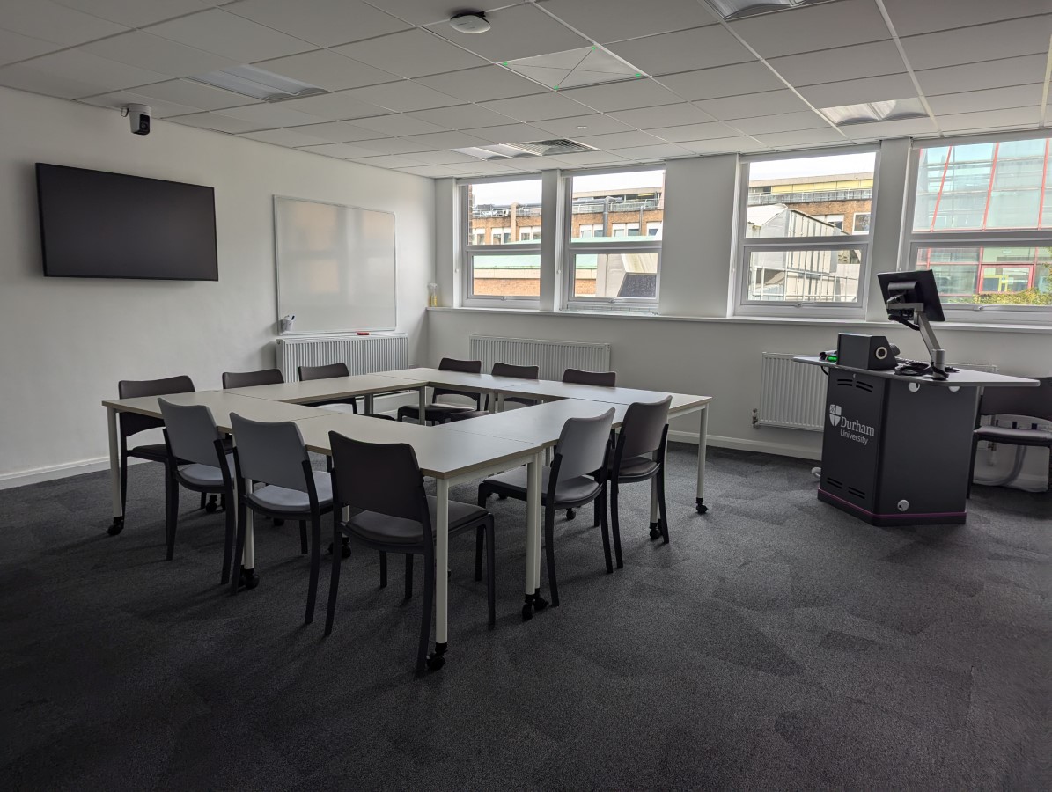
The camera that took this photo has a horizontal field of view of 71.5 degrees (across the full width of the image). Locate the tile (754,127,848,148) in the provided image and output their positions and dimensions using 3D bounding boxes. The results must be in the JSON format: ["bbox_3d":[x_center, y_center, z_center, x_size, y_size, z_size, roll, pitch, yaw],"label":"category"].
[{"bbox_3d":[2.053,-1.952,5.544,0.600,0.020,0.552,6,10,32],"label":"tile"}]

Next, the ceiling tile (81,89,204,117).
[{"bbox_3d":[-2.570,-1.968,4.927,0.528,0.030,0.595,7,10,32],"label":"ceiling tile"}]

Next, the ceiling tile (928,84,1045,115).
[{"bbox_3d":[2.771,-1.786,4.425,0.600,0.020,0.600,6,10,32],"label":"ceiling tile"}]

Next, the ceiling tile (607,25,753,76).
[{"bbox_3d":[0.765,-1.704,3.587,0.600,0.030,0.600,6,10,32],"label":"ceiling tile"}]

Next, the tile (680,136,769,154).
[{"bbox_3d":[1.556,-2.031,5.889,0.600,0.030,0.558,6,10,32],"label":"tile"}]

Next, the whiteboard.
[{"bbox_3d":[-1.733,-1.194,6.849,0.040,1.185,1.490,7,10,32],"label":"whiteboard"}]

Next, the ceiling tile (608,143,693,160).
[{"bbox_3d":[1.057,-2.082,6.221,0.606,0.025,0.576,7,10,32],"label":"ceiling tile"}]

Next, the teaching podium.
[{"bbox_3d":[2.425,0.283,4.614,0.830,0.915,1.480,0,9,-11],"label":"teaching podium"}]

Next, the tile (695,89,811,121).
[{"bbox_3d":[1.411,-1.812,4.540,0.595,0.020,0.595,7,10,32],"label":"tile"}]

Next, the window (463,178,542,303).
[{"bbox_3d":[-0.254,-1.581,7.600,1.050,1.290,0.100,7,10,32],"label":"window"}]

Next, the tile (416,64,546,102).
[{"bbox_3d":[-0.246,-1.794,4.177,0.595,0.020,0.595,7,10,32],"label":"tile"}]

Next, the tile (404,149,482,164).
[{"bbox_3d":[-0.790,-2.191,6.703,0.606,0.025,0.606,7,10,32],"label":"tile"}]

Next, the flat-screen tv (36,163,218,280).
[{"bbox_3d":[-2.785,-1.192,5.194,0.071,0.712,1.247,7,10,32],"label":"flat-screen tv"}]

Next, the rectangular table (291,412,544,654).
[{"bbox_3d":[-0.612,0.530,3.142,1.200,0.722,0.610,7,10,33],"label":"rectangular table"}]

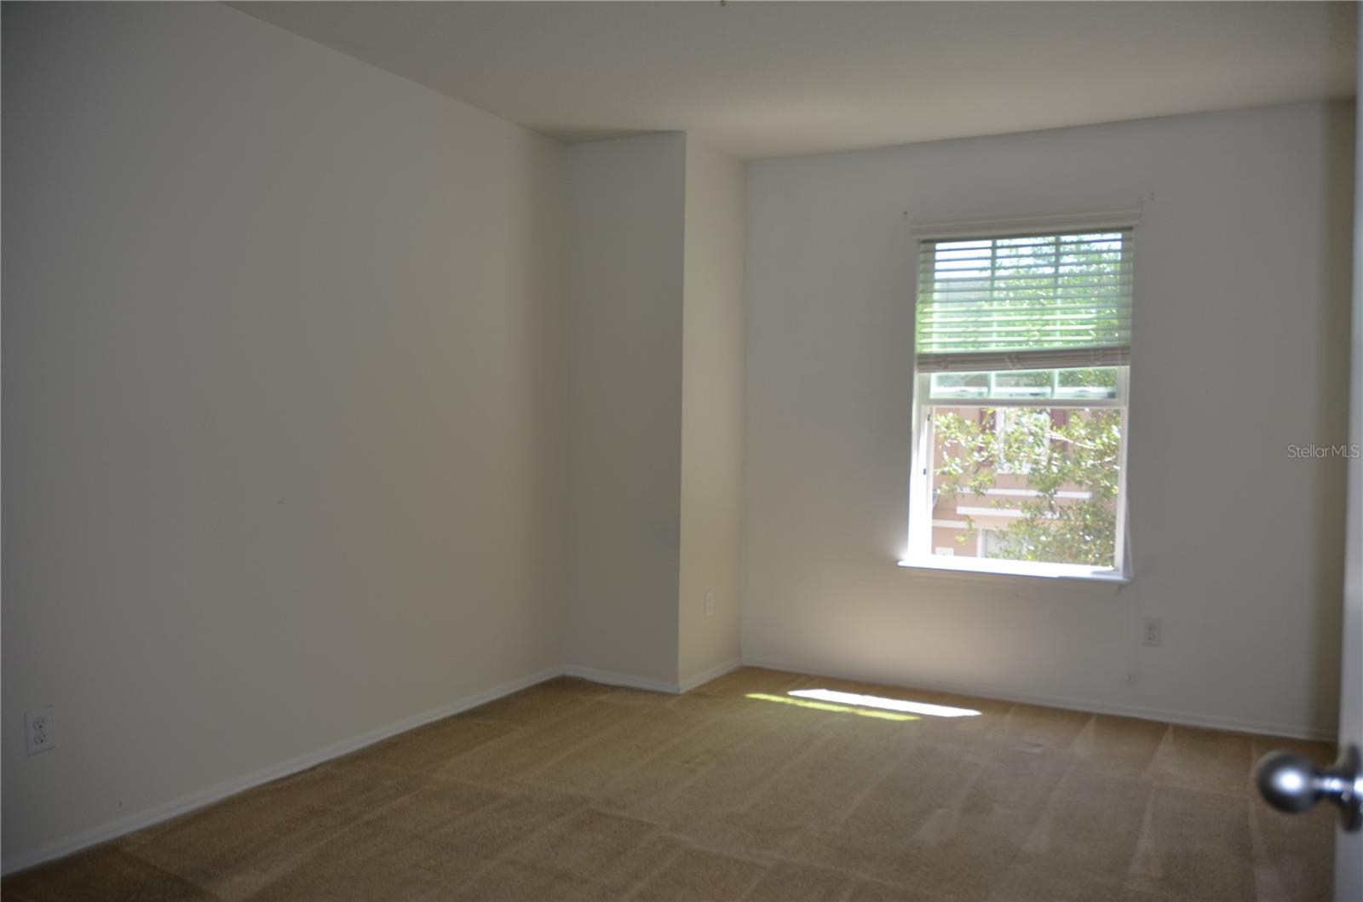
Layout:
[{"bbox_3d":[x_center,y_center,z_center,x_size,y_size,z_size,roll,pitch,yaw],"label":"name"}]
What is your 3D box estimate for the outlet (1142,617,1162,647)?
[{"bbox_3d":[1.893,0.729,4.103,0.071,0.115,0.009,2,2,28],"label":"outlet"}]

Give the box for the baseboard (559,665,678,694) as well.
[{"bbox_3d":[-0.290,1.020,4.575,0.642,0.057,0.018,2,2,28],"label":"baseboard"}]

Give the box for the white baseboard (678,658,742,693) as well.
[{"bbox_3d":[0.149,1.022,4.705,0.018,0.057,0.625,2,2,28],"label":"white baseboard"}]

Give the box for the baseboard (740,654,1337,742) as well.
[{"bbox_3d":[1.387,1.046,4.377,2.540,0.057,0.018,2,2,28],"label":"baseboard"}]

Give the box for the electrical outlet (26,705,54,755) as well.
[{"bbox_3d":[-1.662,0.726,2.649,0.009,0.115,0.071,2,2,28],"label":"electrical outlet"}]

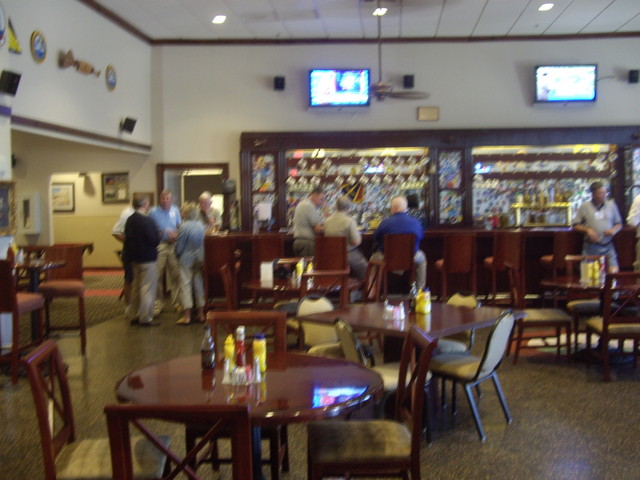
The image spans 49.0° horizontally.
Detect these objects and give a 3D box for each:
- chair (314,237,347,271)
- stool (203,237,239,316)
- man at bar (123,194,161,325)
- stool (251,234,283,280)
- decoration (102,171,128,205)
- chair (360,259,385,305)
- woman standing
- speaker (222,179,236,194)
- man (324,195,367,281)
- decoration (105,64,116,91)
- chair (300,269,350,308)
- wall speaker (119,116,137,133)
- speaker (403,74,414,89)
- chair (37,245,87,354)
[{"bbox_3d":[0.155,0.497,9.485,0.460,1.100,0.520,-1,3,3],"label":"chair"},{"bbox_3d":[-1.393,0.485,10.224,0.440,1.110,0.500,0,3,4],"label":"stool"},{"bbox_3d":[-2.308,0.268,9.177,0.320,1.720,0.470,-4,4,-44],"label":"man at bar"},{"bbox_3d":[-0.729,0.496,9.754,0.450,1.100,0.500,-1,3,3],"label":"stool"},{"bbox_3d":[-5.056,-1.272,17.456,0.690,0.770,0.040,-1,3,3],"label":"decoration"},{"bbox_3d":[0.370,0.733,7.101,0.540,0.950,0.460,-2,3,-23],"label":"chair"},{"bbox_3d":[-1.718,0.290,9.323,0.440,1.580,0.480,-1,3,5],"label":"woman standing"},{"bbox_3d":[-1.546,-0.914,12.000,0.200,0.220,0.190,-1,3,-10],"label":"speaker"},{"bbox_3d":[0.365,0.105,9.666,0.600,1.420,0.750,0,3,18],"label":"man"},{"bbox_3d":[-3.041,-2.358,10.197,0.040,0.390,0.390,-1,3,5],"label":"decoration"},{"bbox_3d":[-0.030,0.764,6.632,0.460,0.950,0.540,-2,3,-23],"label":"chair"},{"bbox_3d":[-3.127,-1.877,11.550,0.145,0.220,0.170,33,20,29],"label":"wall speaker"},{"bbox_3d":[1.547,-2.759,12.255,0.180,0.230,0.150,-1,11,-6],"label":"speaker"},{"bbox_3d":[-2.728,0.630,7.462,0.440,1.110,0.500,-1,3,-17],"label":"chair"}]

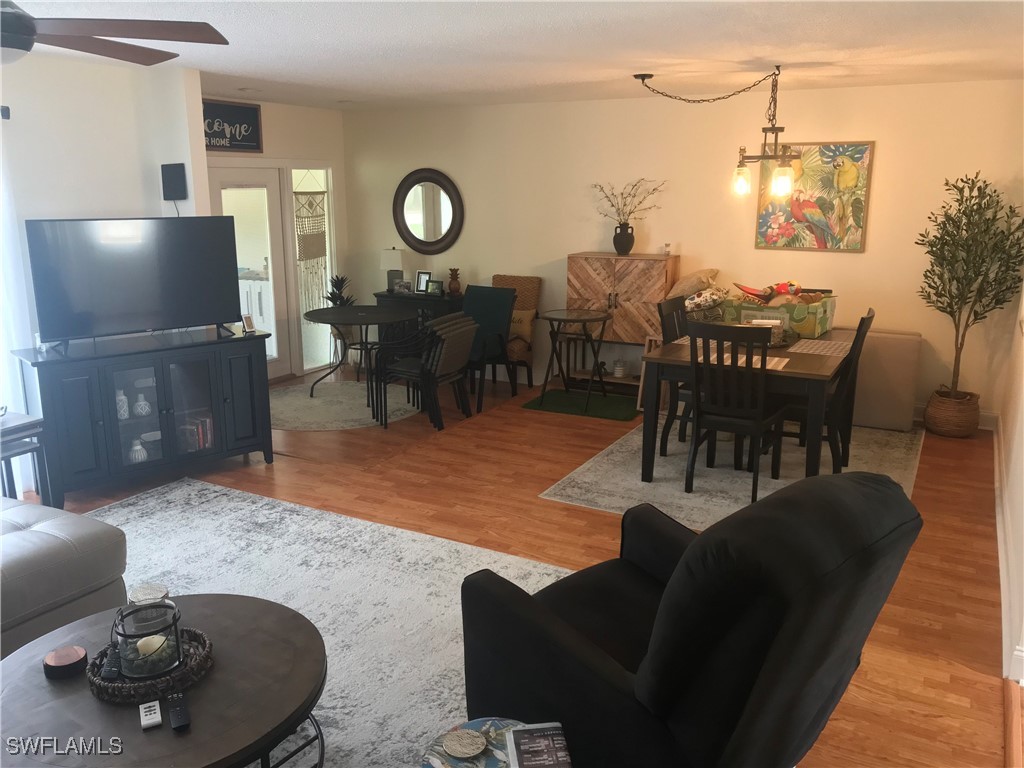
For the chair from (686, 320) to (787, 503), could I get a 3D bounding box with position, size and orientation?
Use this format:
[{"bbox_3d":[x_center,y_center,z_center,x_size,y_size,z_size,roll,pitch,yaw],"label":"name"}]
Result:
[{"bbox_3d":[1.303,0.117,4.813,0.460,1.020,0.590,8,16,27],"label":"chair"}]

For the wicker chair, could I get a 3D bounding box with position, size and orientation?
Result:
[{"bbox_3d":[-0.058,-0.443,7.577,0.480,1.020,0.530,8,16,28],"label":"wicker chair"}]

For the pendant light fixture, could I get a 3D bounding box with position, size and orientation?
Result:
[{"bbox_3d":[1.271,-1.581,5.245,1.120,0.770,0.380,8,16,28],"label":"pendant light fixture"}]

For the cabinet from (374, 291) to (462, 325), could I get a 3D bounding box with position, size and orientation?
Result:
[{"bbox_3d":[-0.892,-0.471,8.145,0.860,0.805,0.340,8,16,28],"label":"cabinet"}]

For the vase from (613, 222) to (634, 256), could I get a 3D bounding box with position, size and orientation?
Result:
[{"bbox_3d":[0.933,-1.203,6.905,0.175,0.265,0.165,0,14,0],"label":"vase"}]

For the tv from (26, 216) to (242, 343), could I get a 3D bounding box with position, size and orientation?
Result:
[{"bbox_3d":[-2.146,-0.592,4.827,1.120,0.730,0.230,-11,18,-37],"label":"tv"}]

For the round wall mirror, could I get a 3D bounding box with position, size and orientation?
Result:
[{"bbox_3d":[-0.804,-1.658,7.996,0.820,0.815,0.050,8,16,28],"label":"round wall mirror"}]

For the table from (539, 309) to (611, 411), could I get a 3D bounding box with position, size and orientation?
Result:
[{"bbox_3d":[0.514,-0.205,6.702,0.590,0.725,0.590,0,14,0],"label":"table"}]

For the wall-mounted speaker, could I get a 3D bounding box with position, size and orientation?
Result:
[{"bbox_3d":[-2.111,-1.264,5.179,0.130,0.205,0.100,-1,14,-4],"label":"wall-mounted speaker"}]

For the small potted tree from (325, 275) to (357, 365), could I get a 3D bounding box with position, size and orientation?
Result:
[{"bbox_3d":[-1.731,-0.608,8.337,0.320,0.960,0.320,0,14,0],"label":"small potted tree"}]

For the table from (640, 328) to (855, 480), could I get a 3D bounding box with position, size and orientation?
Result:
[{"bbox_3d":[1.567,0.119,5.328,1.030,0.770,1.510,7,16,27],"label":"table"}]

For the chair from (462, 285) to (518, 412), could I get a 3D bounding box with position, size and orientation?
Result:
[{"bbox_3d":[-0.305,-0.322,7.200,0.580,0.965,0.680,8,16,28],"label":"chair"}]

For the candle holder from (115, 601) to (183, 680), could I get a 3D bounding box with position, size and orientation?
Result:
[{"bbox_3d":[-0.995,0.698,2.273,0.157,0.147,0.157,0,14,0],"label":"candle holder"}]

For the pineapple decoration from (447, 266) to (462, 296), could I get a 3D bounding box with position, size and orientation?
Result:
[{"bbox_3d":[-0.548,-0.957,7.920,0.125,0.250,0.110,8,16,28],"label":"pineapple decoration"}]

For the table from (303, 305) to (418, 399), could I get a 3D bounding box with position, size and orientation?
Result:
[{"bbox_3d":[-1.330,-0.266,7.404,1.000,0.730,1.000,0,14,0],"label":"table"}]

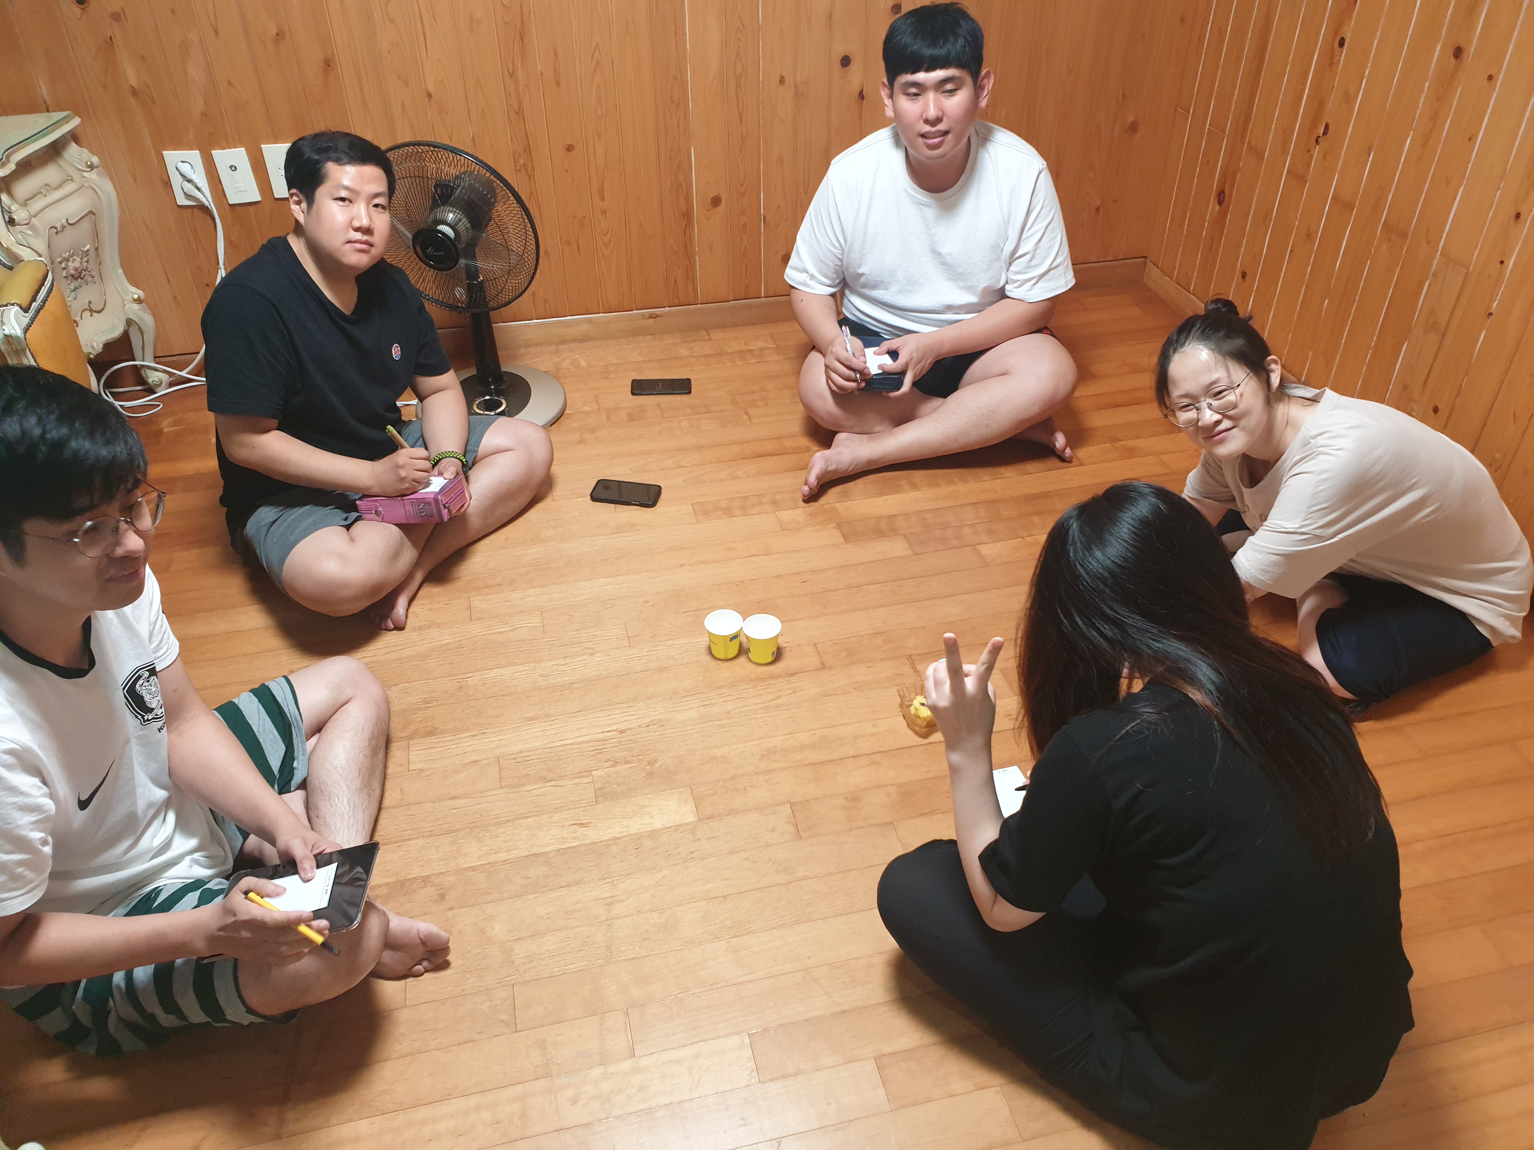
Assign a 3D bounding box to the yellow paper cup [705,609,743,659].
[{"bbox_3d":[-0.078,0.116,2.143,0.073,0.071,0.073,0,37,0],"label":"yellow paper cup"}]

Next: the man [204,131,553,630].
[{"bbox_3d":[-0.812,-0.449,2.249,0.640,0.855,0.690,28,45,32],"label":"man"}]

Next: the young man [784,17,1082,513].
[{"bbox_3d":[0.410,-0.755,2.574,0.710,0.940,0.670,1,37,2],"label":"young man"}]

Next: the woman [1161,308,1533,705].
[{"bbox_3d":[1.022,-0.182,2.050,0.780,0.650,0.600,-12,39,-15],"label":"woman"}]

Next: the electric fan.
[{"bbox_3d":[-0.717,-0.695,2.718,0.425,0.680,0.380,7,38,9],"label":"electric fan"}]

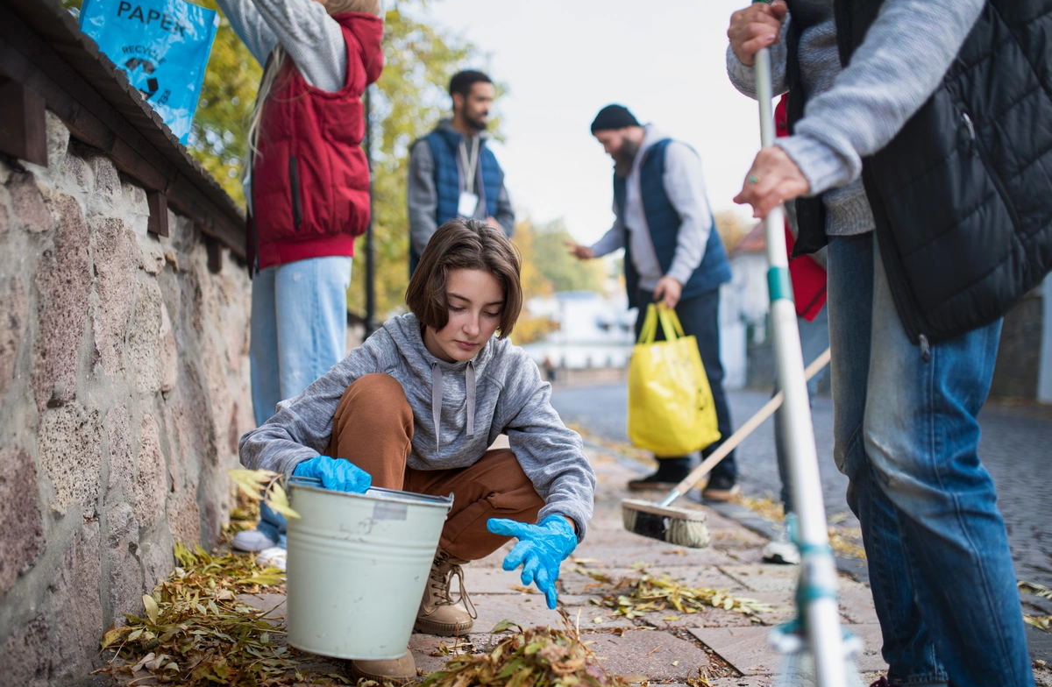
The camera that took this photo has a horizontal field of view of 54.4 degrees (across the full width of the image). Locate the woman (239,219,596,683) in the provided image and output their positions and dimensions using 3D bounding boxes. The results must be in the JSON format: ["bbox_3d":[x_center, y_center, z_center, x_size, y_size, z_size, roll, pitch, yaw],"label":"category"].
[{"bbox_3d":[-0.210,0.170,2.020,0.690,0.810,0.720,0,-1,-7],"label":"woman"}]

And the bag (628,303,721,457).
[{"bbox_3d":[0.565,0.140,3.900,0.280,0.590,0.280,-1,-1,37],"label":"bag"}]

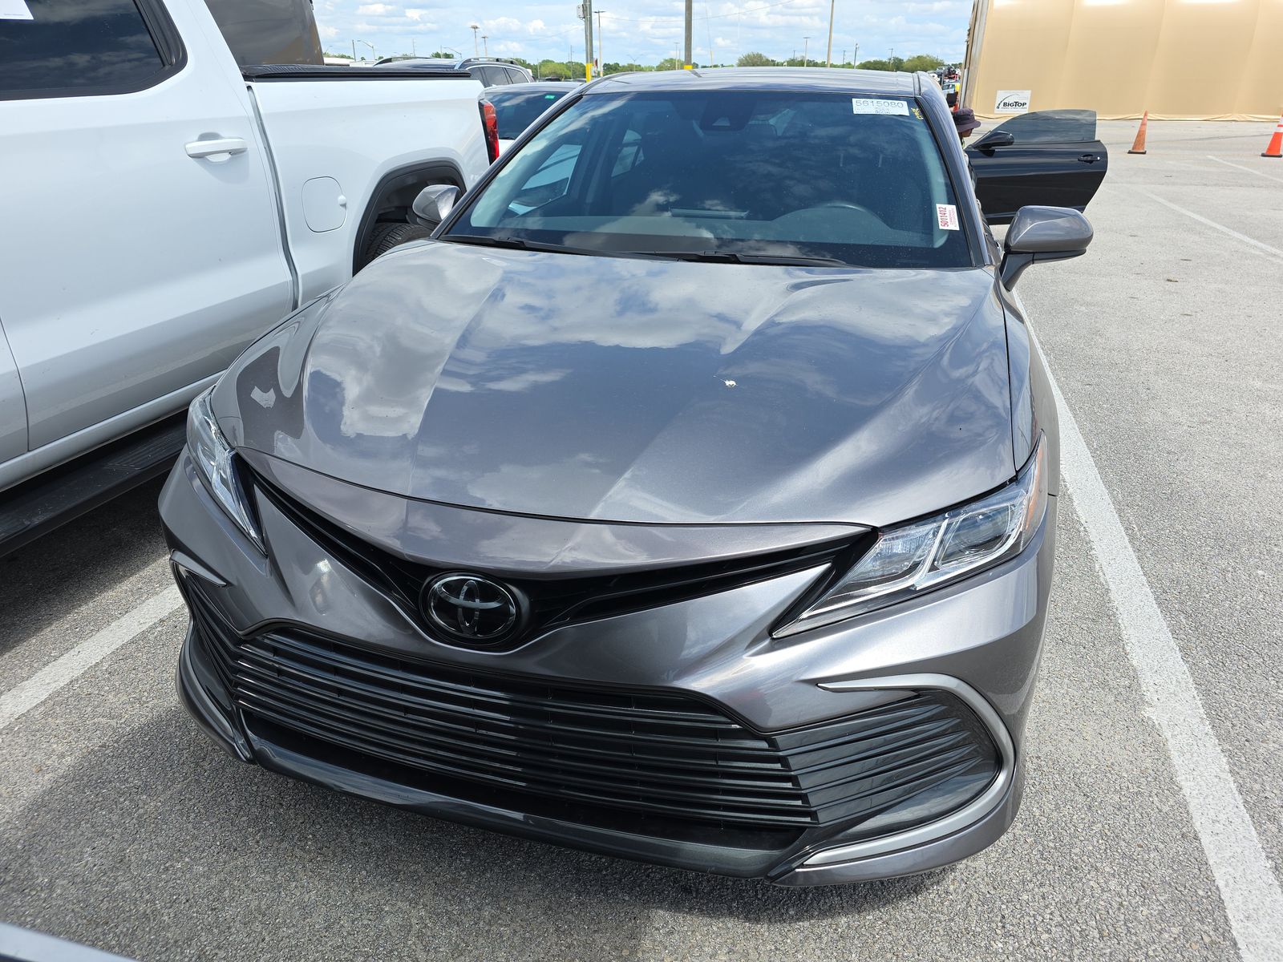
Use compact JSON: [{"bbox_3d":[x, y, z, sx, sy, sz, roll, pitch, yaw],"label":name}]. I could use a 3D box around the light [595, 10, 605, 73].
[{"bbox_3d":[-5.020,-53.069,105.314,1.400,8.677,0.400,-1,25,-2],"label":"light"}]

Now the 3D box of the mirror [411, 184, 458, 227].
[{"bbox_3d":[-0.693,-0.896,2.879,0.240,0.200,0.190,7,26,15],"label":"mirror"}]

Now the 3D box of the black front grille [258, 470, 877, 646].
[{"bbox_3d":[-0.230,0.143,1.379,1.120,0.170,0.240,7,26,15],"label":"black front grille"}]

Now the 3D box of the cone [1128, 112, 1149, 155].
[{"bbox_3d":[11.499,-7.998,19.572,0.370,0.885,0.370,7,26,15],"label":"cone"}]

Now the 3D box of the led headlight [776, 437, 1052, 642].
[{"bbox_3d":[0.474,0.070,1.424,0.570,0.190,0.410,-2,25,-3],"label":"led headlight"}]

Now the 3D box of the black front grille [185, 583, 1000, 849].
[{"bbox_3d":[-0.221,0.389,1.502,1.620,0.340,0.270,7,26,15],"label":"black front grille"}]

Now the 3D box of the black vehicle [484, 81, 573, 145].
[{"bbox_3d":[-0.739,-2.998,7.975,1.860,1.410,4.750,7,26,15],"label":"black vehicle"}]

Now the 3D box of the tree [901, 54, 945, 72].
[{"bbox_3d":[49.814,-72.485,151.302,7.790,6.091,7.011,7,26,15],"label":"tree"}]

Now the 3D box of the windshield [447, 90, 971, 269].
[{"bbox_3d":[0.206,-0.935,2.558,1.490,0.150,1.000,7,51,15],"label":"windshield"}]

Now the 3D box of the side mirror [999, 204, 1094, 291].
[{"bbox_3d":[1.143,-0.655,2.420,0.225,0.235,0.180,7,26,15],"label":"side mirror"}]

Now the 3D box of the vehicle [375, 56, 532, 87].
[{"bbox_3d":[-2.810,-4.924,11.713,1.940,1.710,4.800,6,26,13],"label":"vehicle"}]

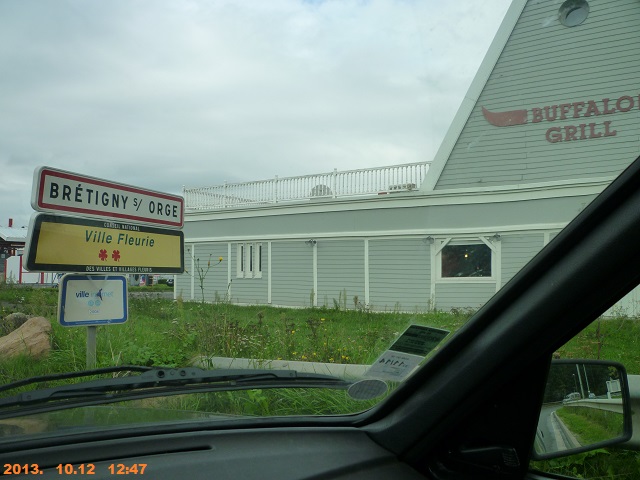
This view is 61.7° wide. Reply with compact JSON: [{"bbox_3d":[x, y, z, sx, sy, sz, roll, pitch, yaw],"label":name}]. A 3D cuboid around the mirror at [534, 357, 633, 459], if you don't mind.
[{"bbox_3d":[0.363,0.246,0.806,0.167,0.136,0.085,1,-7,-14],"label":"mirror"}]

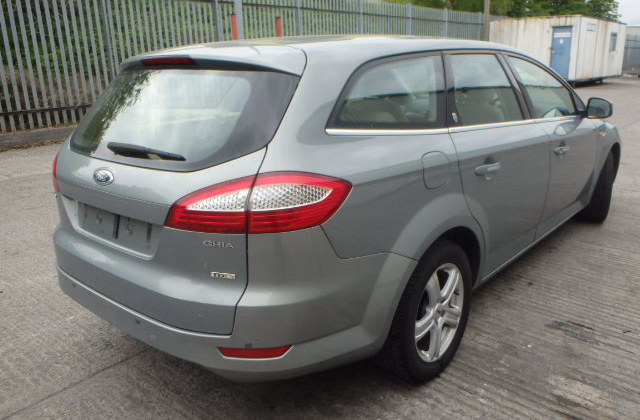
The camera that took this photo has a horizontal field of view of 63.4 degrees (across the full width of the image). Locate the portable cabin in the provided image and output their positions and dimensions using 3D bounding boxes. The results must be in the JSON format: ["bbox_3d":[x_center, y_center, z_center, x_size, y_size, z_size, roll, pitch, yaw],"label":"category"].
[{"bbox_3d":[11.660,-7.647,24.891,3.550,2.500,8.600,10,20,38],"label":"portable cabin"}]

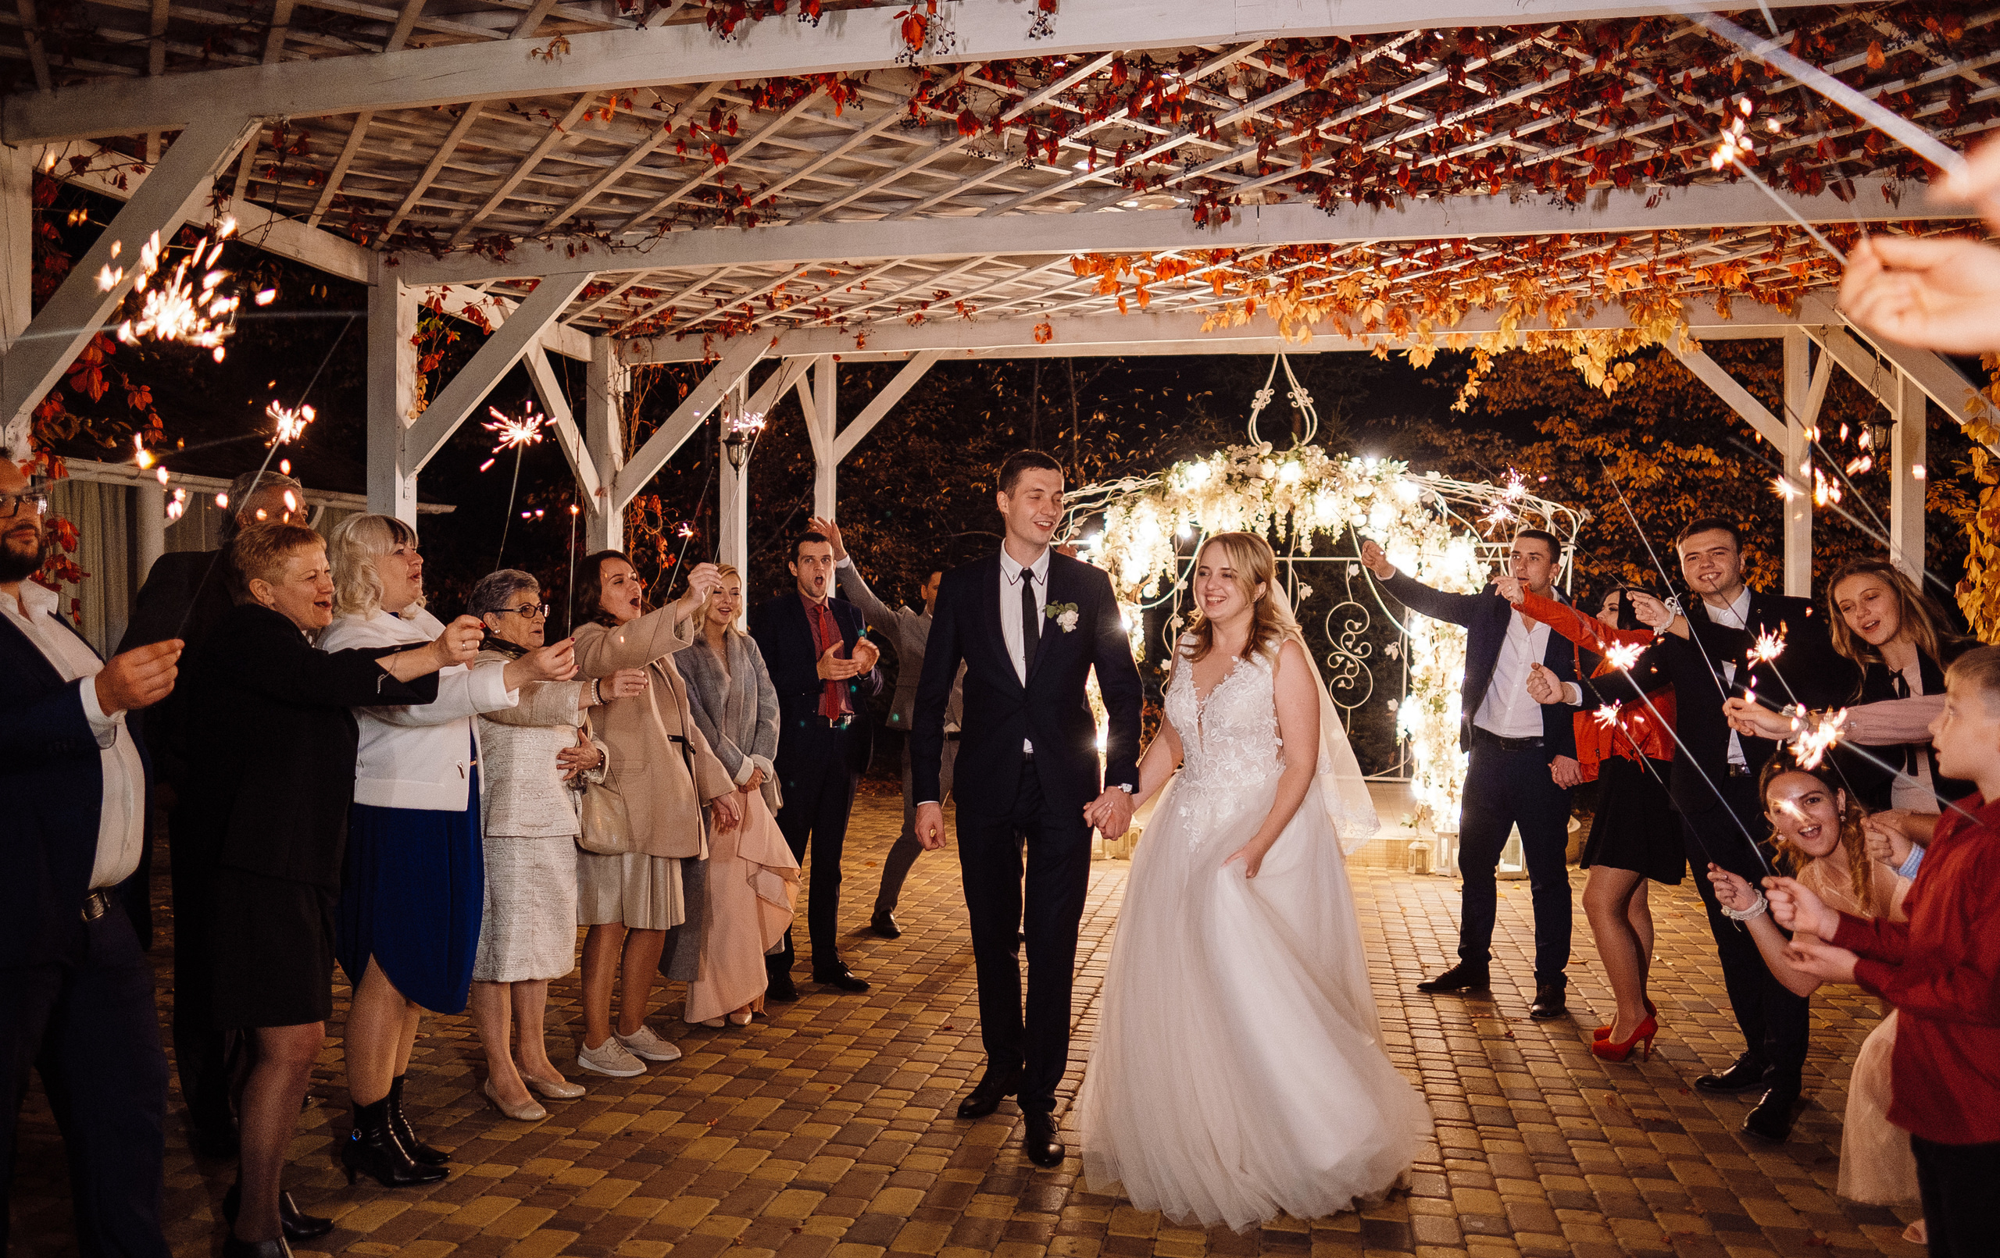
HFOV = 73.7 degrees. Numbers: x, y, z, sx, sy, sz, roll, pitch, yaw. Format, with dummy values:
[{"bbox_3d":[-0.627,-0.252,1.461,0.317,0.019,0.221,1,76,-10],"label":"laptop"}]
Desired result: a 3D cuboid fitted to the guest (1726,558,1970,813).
[{"bbox_3d":[1.977,0.615,3.076,0.720,1.600,0.500,0,0,-35],"label":"guest"}]

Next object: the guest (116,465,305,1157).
[{"bbox_3d":[-2.120,0.480,3.650,0.430,1.820,0.530,0,0,12],"label":"guest"}]

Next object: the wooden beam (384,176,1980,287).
[{"bbox_3d":[0.580,-1.620,5.440,6.800,0.170,0.150,0,0,10],"label":"wooden beam"}]

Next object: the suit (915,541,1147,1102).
[{"bbox_3d":[0.070,0.555,3.780,0.660,1.550,0.420,0,0,2],"label":"suit"}]

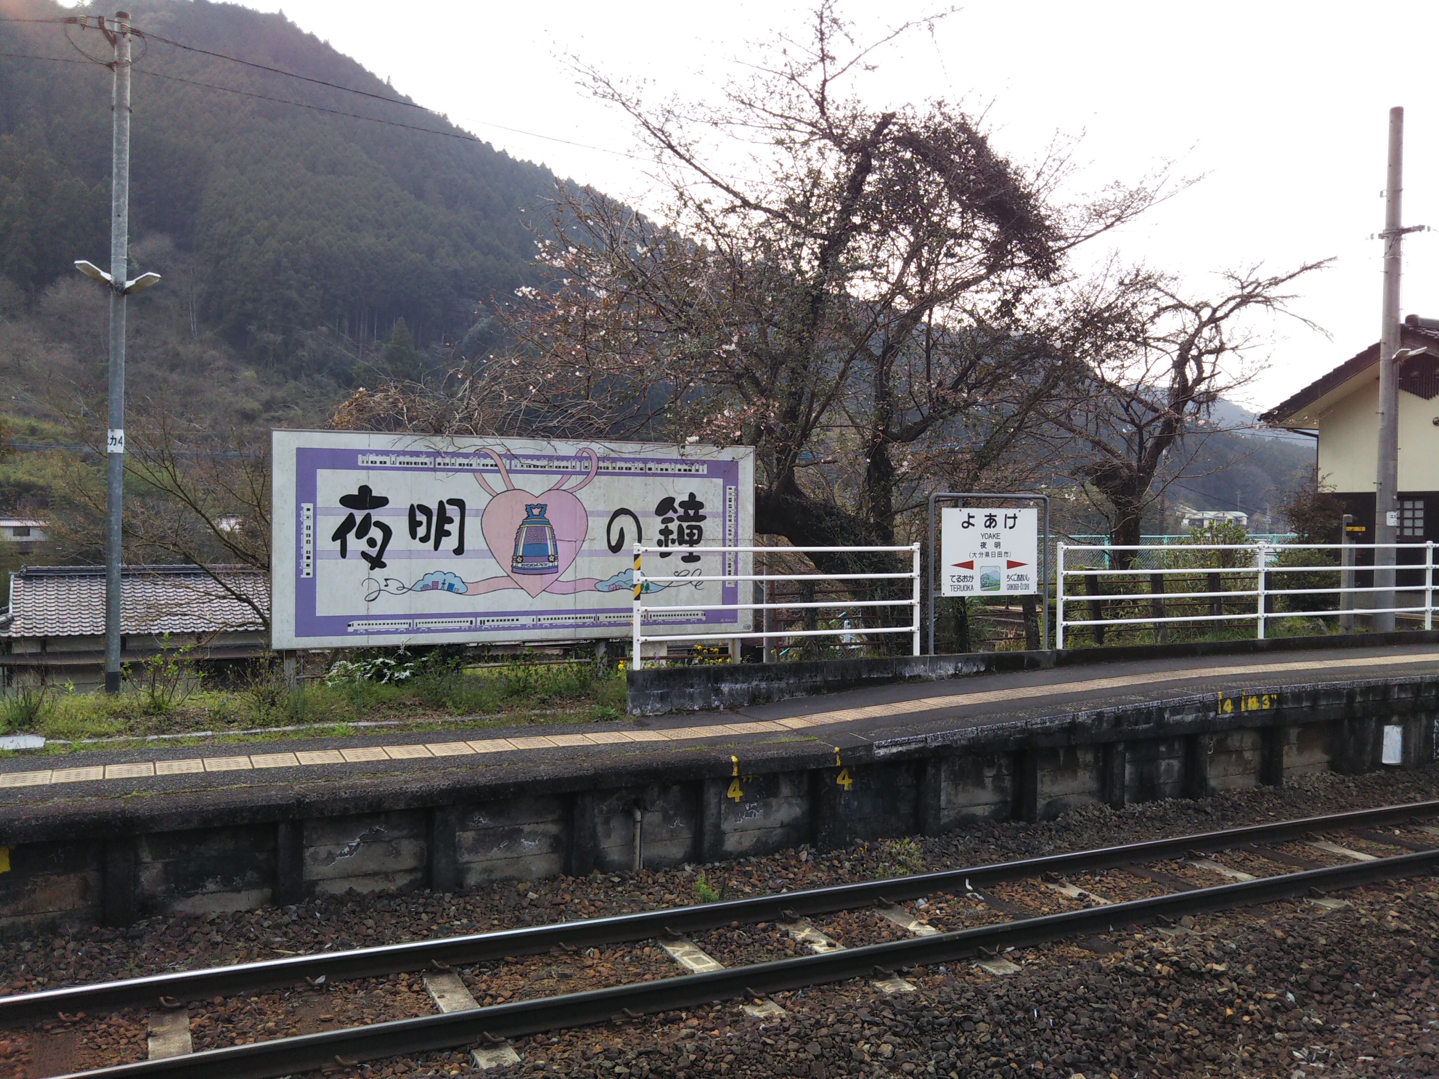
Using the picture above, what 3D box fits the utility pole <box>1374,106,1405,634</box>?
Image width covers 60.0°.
[{"bbox_3d":[8.340,-2.070,15.500,0.290,6.600,0.290,0,1,-25],"label":"utility pole"}]

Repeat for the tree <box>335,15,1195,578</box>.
[{"bbox_3d":[0.367,-2.400,14.300,9.500,7.600,6.800,0,1,0],"label":"tree"}]

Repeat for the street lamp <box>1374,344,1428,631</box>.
[{"bbox_3d":[8.370,-0.610,15.350,0.580,3.600,0.450,0,1,-25],"label":"street lamp"}]

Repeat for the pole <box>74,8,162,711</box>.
[{"bbox_3d":[-5.630,-1.775,11.680,0.720,6.380,0.450,0,1,-25],"label":"pole"}]

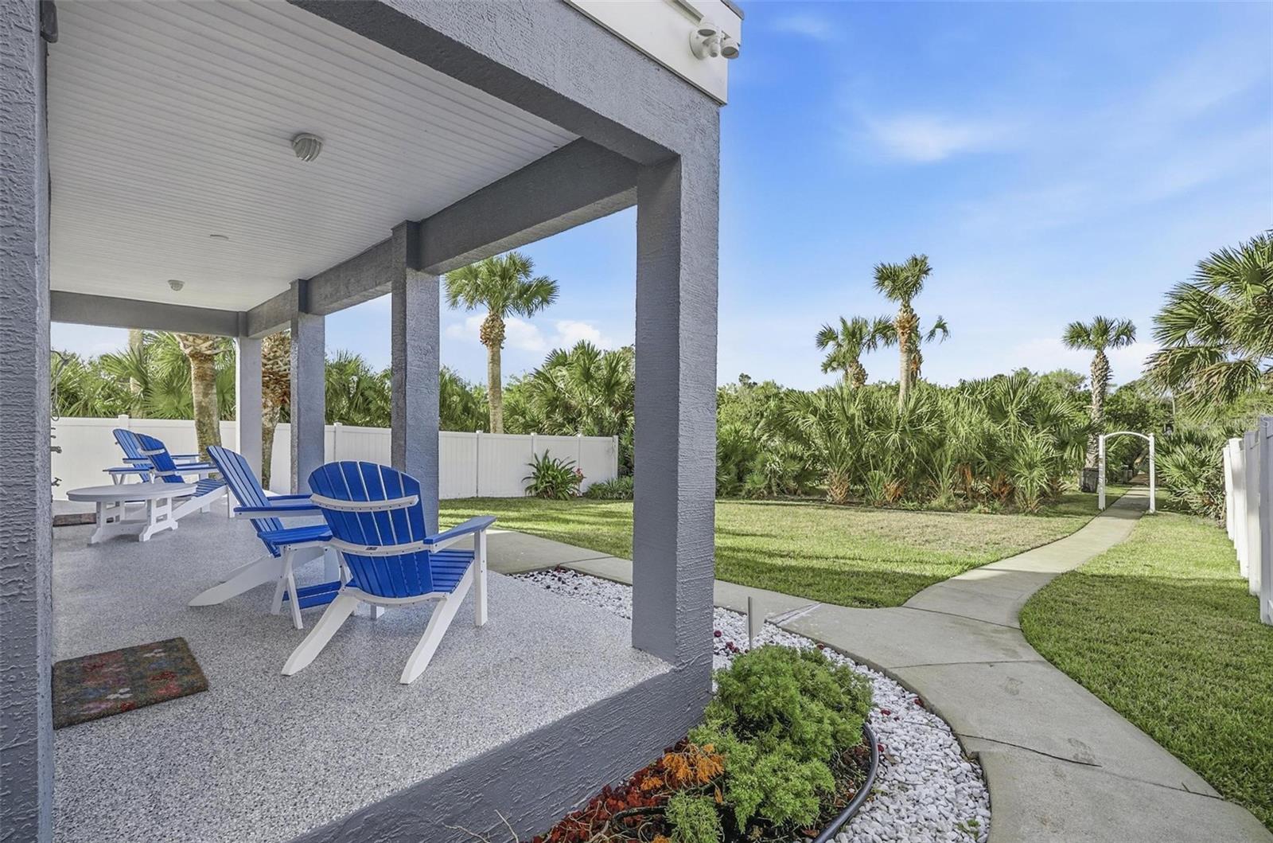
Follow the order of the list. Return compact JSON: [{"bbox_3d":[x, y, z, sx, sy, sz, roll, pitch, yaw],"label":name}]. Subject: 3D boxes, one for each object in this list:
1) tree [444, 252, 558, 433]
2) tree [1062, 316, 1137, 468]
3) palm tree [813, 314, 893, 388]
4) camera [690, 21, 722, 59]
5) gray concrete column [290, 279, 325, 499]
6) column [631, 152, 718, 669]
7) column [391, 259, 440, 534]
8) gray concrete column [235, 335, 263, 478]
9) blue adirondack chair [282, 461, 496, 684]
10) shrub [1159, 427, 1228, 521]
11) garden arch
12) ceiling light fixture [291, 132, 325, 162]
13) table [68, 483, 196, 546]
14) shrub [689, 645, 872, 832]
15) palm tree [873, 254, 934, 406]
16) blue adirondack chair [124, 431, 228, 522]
[{"bbox_3d":[-4.228,-1.489,17.482,3.400,7.651,3.300,0,1,-14],"label":"tree"},{"bbox_3d":[18.044,-0.701,21.992,2.500,6.812,2.500,1,1,39],"label":"tree"},{"bbox_3d":[9.370,-0.863,23.990,3.200,7.144,3.000,1,1,21],"label":"palm tree"},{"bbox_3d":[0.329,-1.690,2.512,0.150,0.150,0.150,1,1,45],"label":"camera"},{"bbox_3d":[-4.224,-0.370,7.253,0.314,2.759,0.314,2,1,45],"label":"gray concrete column"},{"bbox_3d":[0.192,-0.052,2.775,0.284,2.355,0.284,1,1,45],"label":"column"},{"bbox_3d":[-1.939,-0.145,4.979,0.314,2.441,0.314,2,1,45],"label":"column"},{"bbox_3d":[-6.615,-0.244,9.636,0.314,2.370,0.314,2,1,45],"label":"gray concrete column"},{"bbox_3d":[-1.212,0.647,2.845,0.776,0.948,0.794,1,1,8],"label":"blue adirondack chair"},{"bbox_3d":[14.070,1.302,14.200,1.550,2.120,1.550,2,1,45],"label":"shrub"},{"bbox_3d":[12.083,1.225,13.900,1.030,2.010,0.130,2,1,45],"label":"garden arch"},{"bbox_3d":[-1.941,-1.607,3.332,0.168,0.115,0.168,2,1,45],"label":"ceiling light fixture"},{"bbox_3d":[-4.619,0.838,5.212,0.928,0.434,0.928,0,1,-13],"label":"table"},{"bbox_3d":[0.636,1.248,2.442,0.820,0.470,0.820,1,1,11],"label":"shrub"},{"bbox_3d":[10.893,-2.015,22.975,2.400,9.400,2.400,1,1,25],"label":"palm tree"},{"bbox_3d":[-4.811,0.552,6.000,0.776,0.948,0.794,1,1,30],"label":"blue adirondack chair"}]

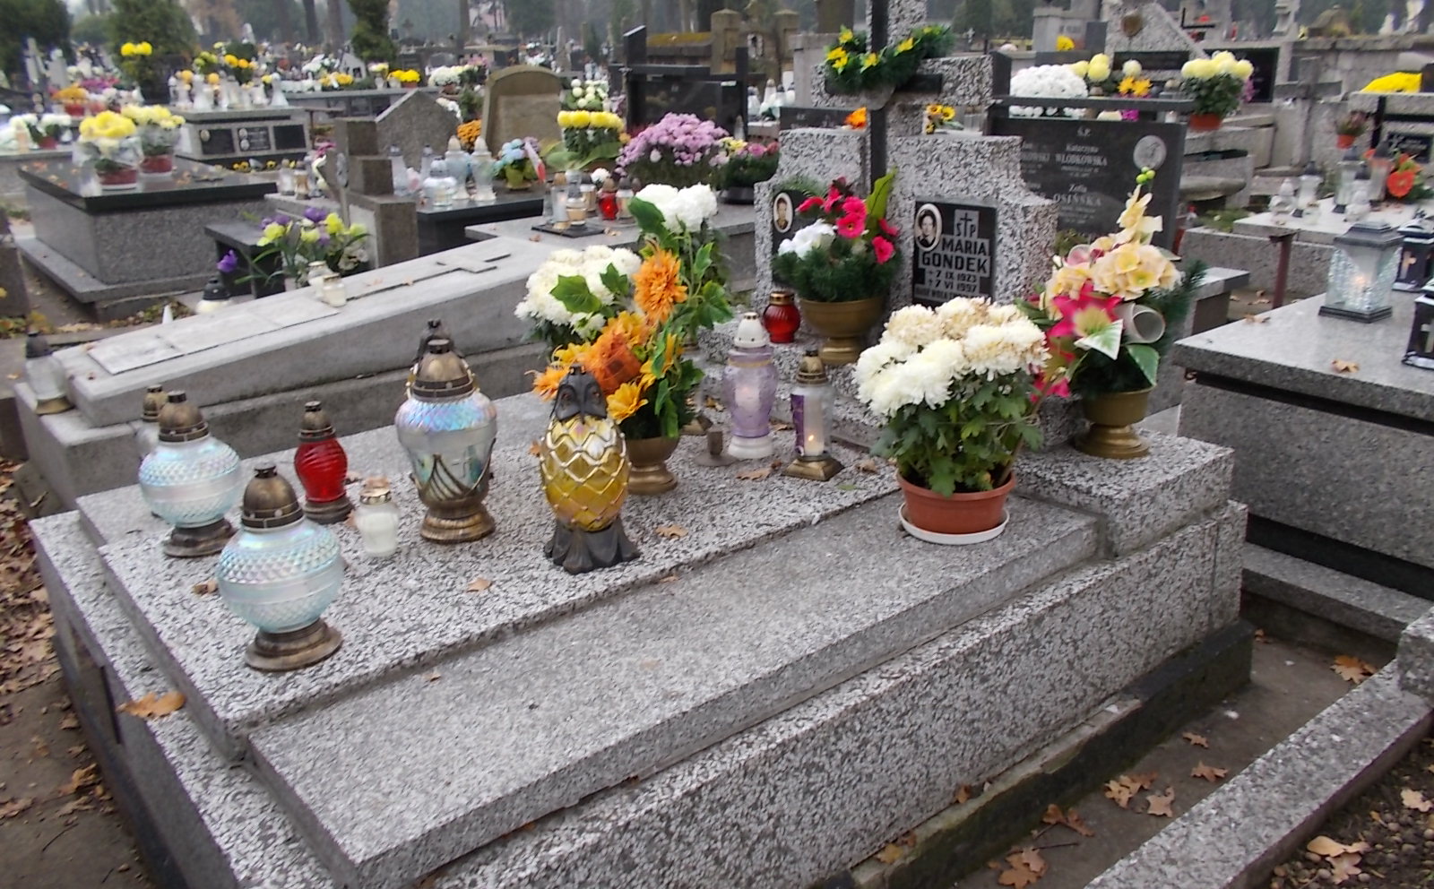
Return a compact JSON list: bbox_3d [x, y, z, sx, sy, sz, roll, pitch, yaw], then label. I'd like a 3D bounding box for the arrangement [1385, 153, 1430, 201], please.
[{"bbox_3d":[3.982,-1.538,6.200,0.250,0.280,0.270,-16,23,-37],"label":"arrangement"}]

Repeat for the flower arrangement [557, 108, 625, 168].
[{"bbox_3d":[-0.764,-1.849,6.500,0.410,0.380,0.380,-3,19,-6],"label":"flower arrangement"}]

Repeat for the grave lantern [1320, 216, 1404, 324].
[{"bbox_3d":[1.779,-0.487,2.970,0.145,0.265,0.145,-16,23,-37],"label":"grave lantern"}]

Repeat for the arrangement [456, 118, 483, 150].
[{"bbox_3d":[-1.765,-2.235,7.800,0.290,0.270,0.280,-5,18,-11],"label":"arrangement"}]

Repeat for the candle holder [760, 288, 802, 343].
[{"bbox_3d":[0.181,-0.366,3.053,0.117,0.135,0.117,-1,19,0],"label":"candle holder"}]

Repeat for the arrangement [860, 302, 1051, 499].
[{"bbox_3d":[0.463,-0.095,2.105,0.370,0.345,0.340,3,19,12],"label":"arrangement"}]

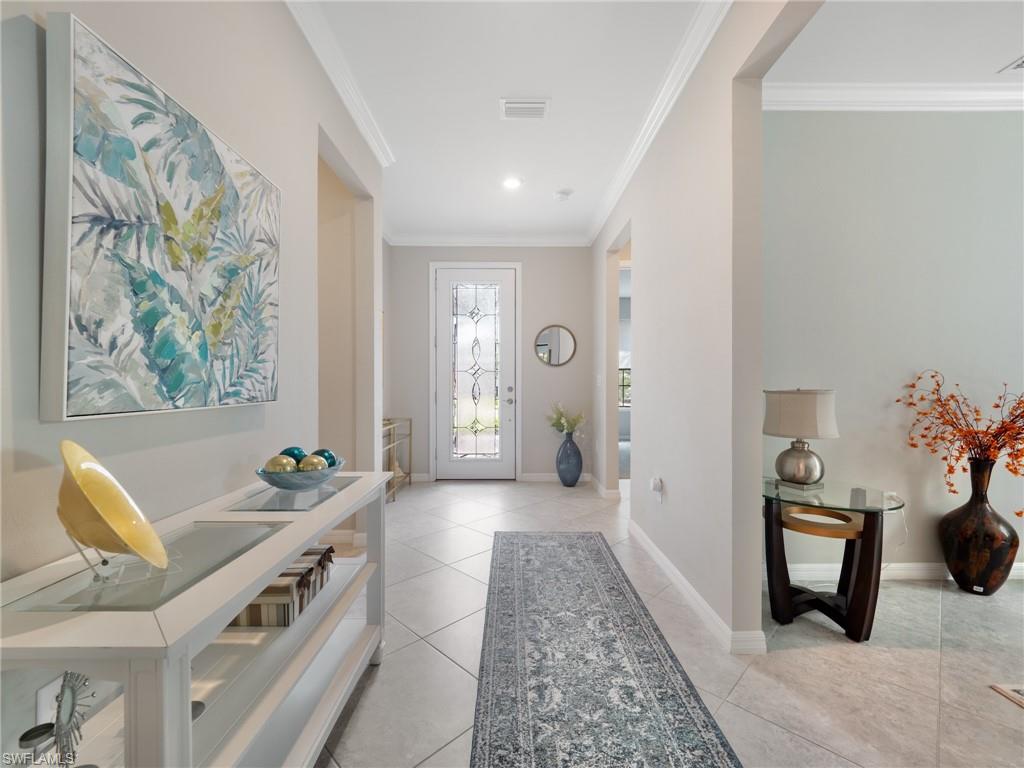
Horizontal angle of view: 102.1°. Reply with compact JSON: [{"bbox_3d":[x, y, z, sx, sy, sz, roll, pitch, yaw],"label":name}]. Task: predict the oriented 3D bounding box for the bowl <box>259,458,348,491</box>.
[{"bbox_3d":[-0.739,0.327,1.464,0.280,0.077,0.280,0,0,0],"label":"bowl"}]

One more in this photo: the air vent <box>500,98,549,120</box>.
[{"bbox_3d":[0.079,-1.673,2.535,0.300,0.020,0.205,0,0,0],"label":"air vent"}]

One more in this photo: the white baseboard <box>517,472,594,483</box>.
[{"bbox_3d":[0.515,1.072,4.760,0.817,0.097,0.016,0,0,0],"label":"white baseboard"}]

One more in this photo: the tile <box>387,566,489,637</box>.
[{"bbox_3d":[-0.406,1.139,2.216,0.535,0.010,0.535,0,0,45],"label":"tile"}]

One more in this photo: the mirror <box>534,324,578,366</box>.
[{"bbox_3d":[0.506,-0.449,4.810,0.485,0.485,0.030,0,0,0],"label":"mirror"}]

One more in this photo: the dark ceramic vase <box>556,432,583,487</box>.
[{"bbox_3d":[0.642,0.837,4.620,0.290,0.595,0.290,0,0,0],"label":"dark ceramic vase"}]

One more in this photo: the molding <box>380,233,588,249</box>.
[{"bbox_3d":[-0.248,-1.632,4.720,2.310,0.100,0.095,0,0,0],"label":"molding"}]

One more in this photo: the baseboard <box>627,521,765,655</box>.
[{"bbox_3d":[0.977,1.071,2.429,0.153,0.098,1.430,0,0,0],"label":"baseboard"}]

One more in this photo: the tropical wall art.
[{"bbox_3d":[-0.917,-0.335,1.212,0.050,0.815,0.775,1,0,0],"label":"tropical wall art"}]

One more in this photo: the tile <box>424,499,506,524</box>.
[{"bbox_3d":[-0.409,1.139,3.680,0.535,0.010,0.535,0,0,45],"label":"tile"}]

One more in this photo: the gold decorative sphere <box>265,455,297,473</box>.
[{"bbox_3d":[-0.778,0.289,1.400,0.098,0.098,0.098,0,0,0],"label":"gold decorative sphere"}]

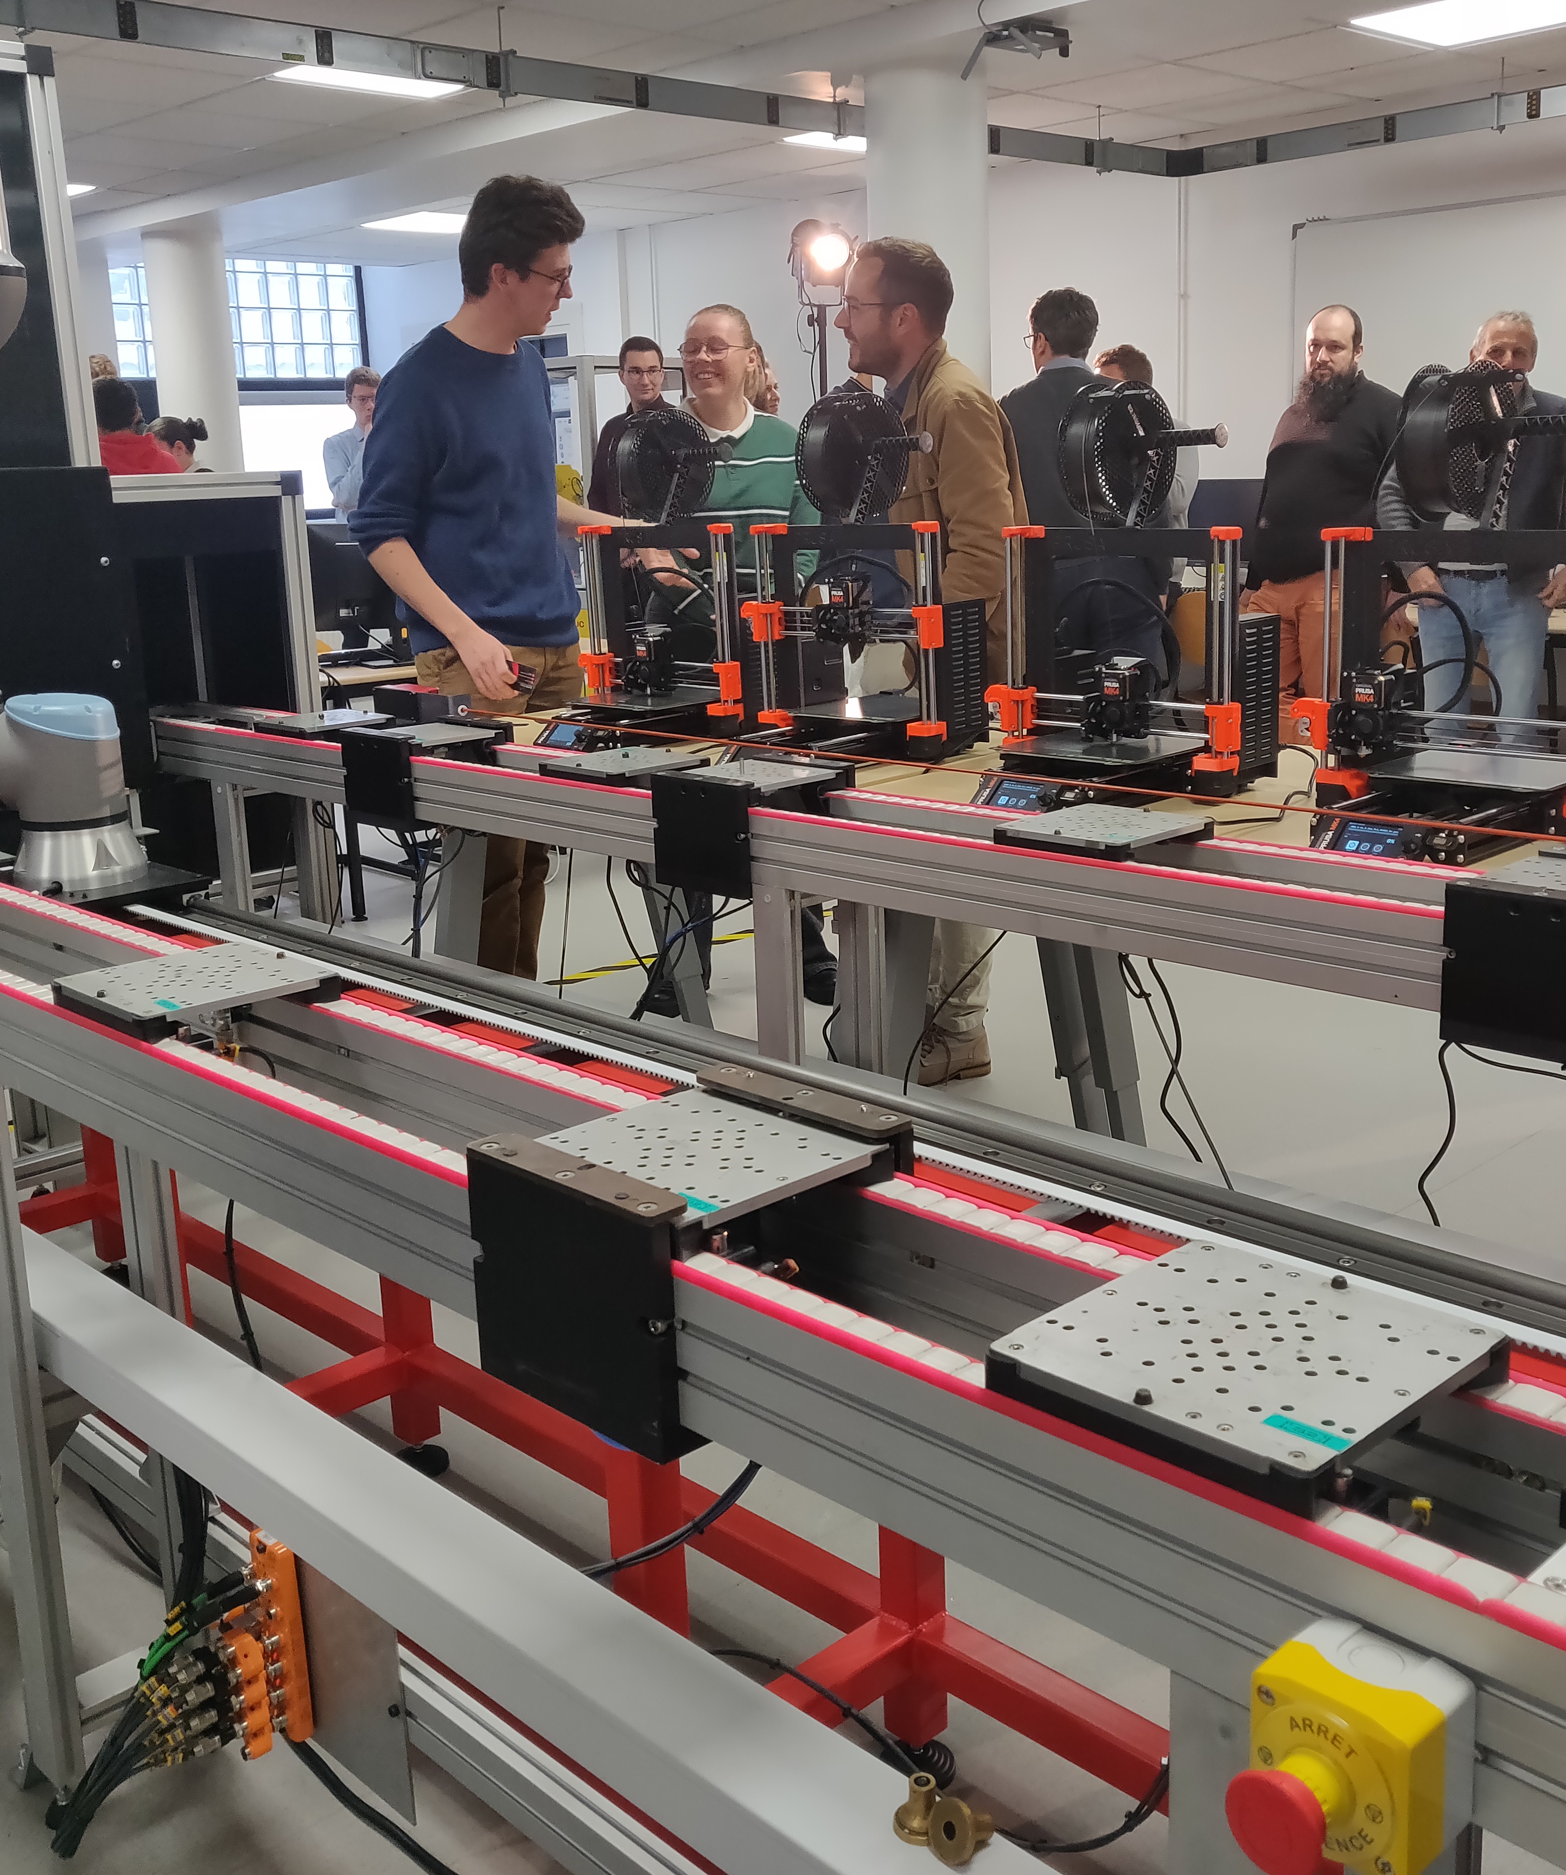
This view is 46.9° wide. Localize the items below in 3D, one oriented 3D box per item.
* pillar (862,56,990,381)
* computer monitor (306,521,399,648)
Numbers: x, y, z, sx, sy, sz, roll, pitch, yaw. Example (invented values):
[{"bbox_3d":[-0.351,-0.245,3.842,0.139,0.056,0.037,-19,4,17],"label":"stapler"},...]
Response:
[{"bbox_3d":[0.478,-1.465,5.799,0.372,2.410,0.372,-1,14,5],"label":"pillar"},{"bbox_3d":[-1.269,-1.022,5.334,0.510,0.400,0.190,-12,17,-34],"label":"computer monitor"}]

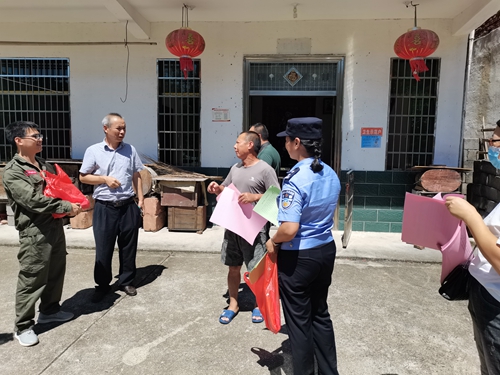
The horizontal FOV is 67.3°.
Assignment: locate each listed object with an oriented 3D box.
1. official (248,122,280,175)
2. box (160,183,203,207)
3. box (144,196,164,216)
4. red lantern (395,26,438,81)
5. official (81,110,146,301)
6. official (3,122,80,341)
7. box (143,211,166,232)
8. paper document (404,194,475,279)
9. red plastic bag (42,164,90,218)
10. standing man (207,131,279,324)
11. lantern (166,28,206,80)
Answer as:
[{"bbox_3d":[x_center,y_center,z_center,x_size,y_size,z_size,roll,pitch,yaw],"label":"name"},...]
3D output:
[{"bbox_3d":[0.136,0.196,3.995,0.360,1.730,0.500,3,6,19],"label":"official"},{"bbox_3d":[-1.049,0.087,5.859,0.540,0.370,0.400,1,6,3],"label":"box"},{"bbox_3d":[-1.485,0.304,5.912,0.215,0.250,0.350,2,6,7],"label":"box"},{"bbox_3d":[2.201,-1.766,4.950,0.540,0.670,0.540,1,6,4],"label":"red lantern"},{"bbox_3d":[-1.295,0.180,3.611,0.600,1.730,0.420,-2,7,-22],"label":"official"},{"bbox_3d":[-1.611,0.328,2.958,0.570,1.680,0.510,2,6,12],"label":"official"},{"bbox_3d":[-1.509,0.548,5.938,0.200,0.230,0.360,2,6,7],"label":"box"},{"bbox_3d":[0.844,0.230,1.690,0.280,0.390,0.150,4,7,23],"label":"paper document"},{"bbox_3d":[-1.417,0.036,2.901,0.360,0.400,0.250,2,6,5],"label":"red plastic bag"},{"bbox_3d":[-0.052,0.320,3.184,0.560,1.580,0.480,5,7,33],"label":"standing man"},{"bbox_3d":[-0.912,-1.890,5.309,0.560,0.710,0.560,2,6,5],"label":"lantern"}]

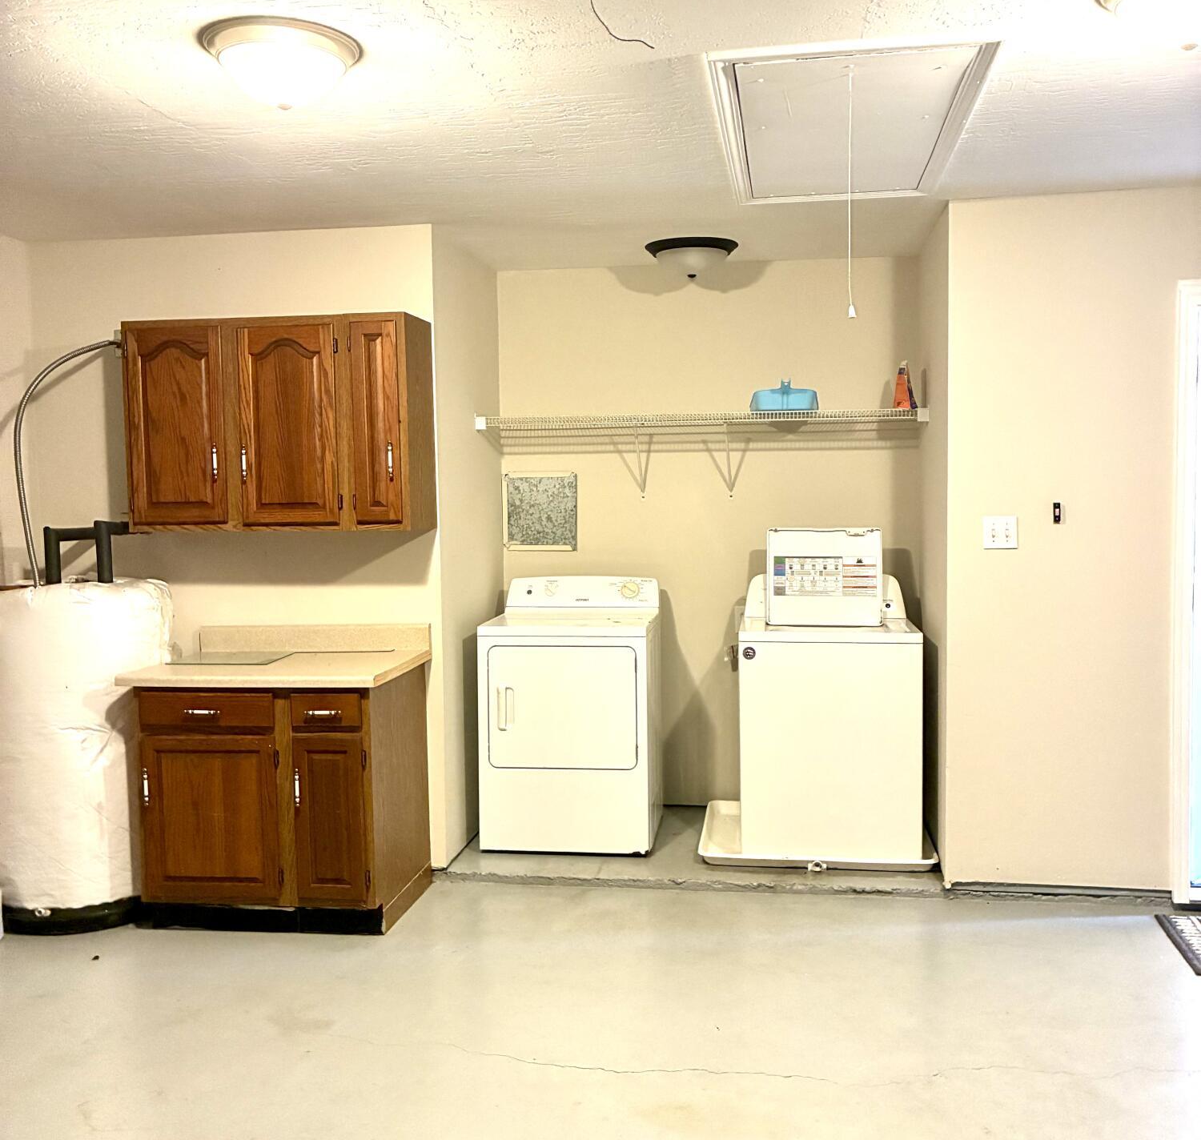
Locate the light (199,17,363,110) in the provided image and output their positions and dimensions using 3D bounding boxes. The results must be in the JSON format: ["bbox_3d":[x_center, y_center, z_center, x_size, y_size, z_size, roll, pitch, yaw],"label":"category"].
[{"bbox_3d":[-0.698,-1.085,2.642,0.350,0.134,0.350,0,4,9],"label":"light"}]

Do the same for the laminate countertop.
[{"bbox_3d":[-1.159,0.307,4.367,0.932,0.142,0.625,0,4,9],"label":"laminate countertop"}]

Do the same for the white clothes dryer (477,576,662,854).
[{"bbox_3d":[-0.100,0.583,5.093,0.690,1.070,0.640,0,4,9],"label":"white clothes dryer"}]

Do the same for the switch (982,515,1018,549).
[{"bbox_3d":[1.409,-0.131,4.236,0.117,0.116,0.013,0,4,9],"label":"switch"}]

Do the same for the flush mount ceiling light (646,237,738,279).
[{"bbox_3d":[0.374,-1.258,4.907,0.377,0.128,0.377,0,4,9],"label":"flush mount ceiling light"}]

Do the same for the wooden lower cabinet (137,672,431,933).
[{"bbox_3d":[-1.132,0.796,4.415,0.855,0.865,0.600,0,4,9],"label":"wooden lower cabinet"}]

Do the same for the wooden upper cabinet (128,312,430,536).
[{"bbox_3d":[-1.181,-0.530,4.459,1.070,0.765,0.330,0,4,9],"label":"wooden upper cabinet"}]

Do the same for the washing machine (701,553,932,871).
[{"bbox_3d":[0.910,0.555,4.918,0.750,1.120,0.710,0,4,9],"label":"washing machine"}]

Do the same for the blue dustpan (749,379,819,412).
[{"bbox_3d":[0.772,-0.734,5.026,0.283,0.152,0.290,0,4,9],"label":"blue dustpan"}]

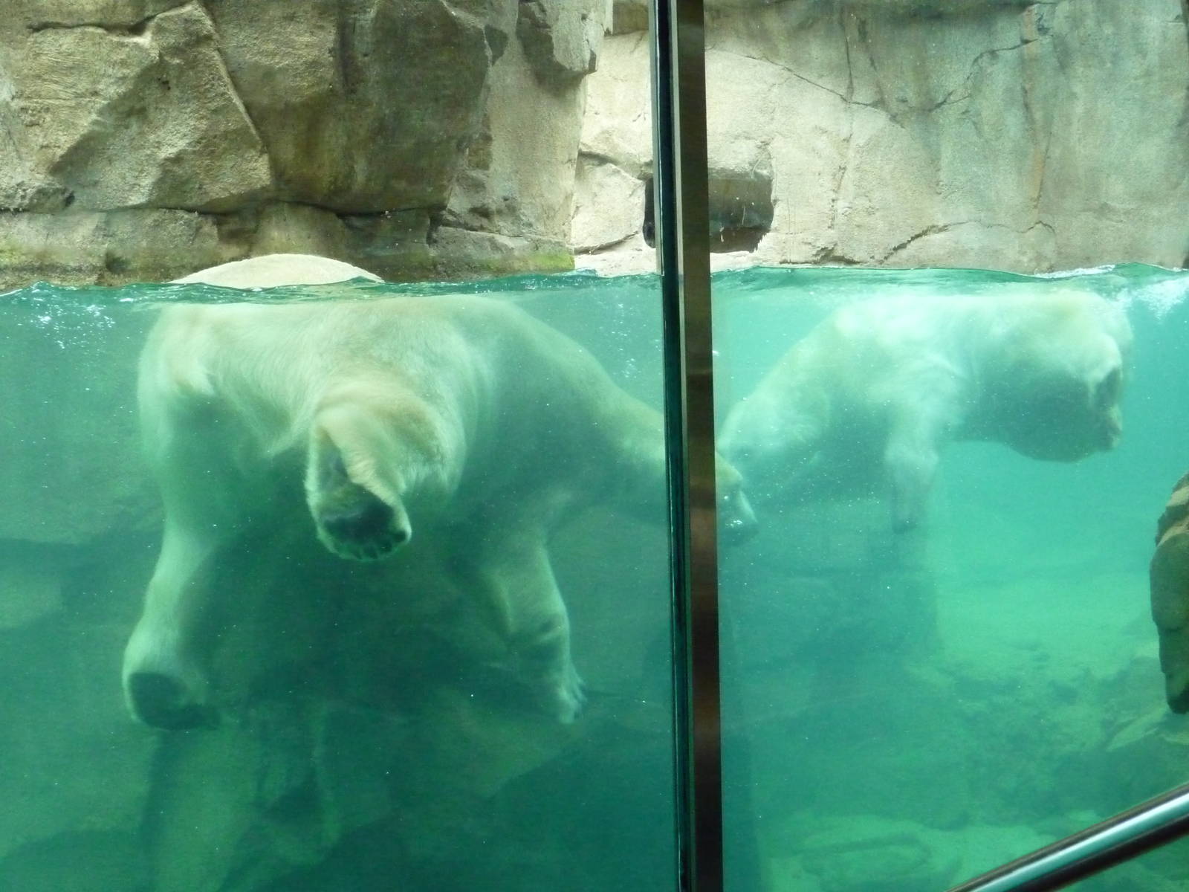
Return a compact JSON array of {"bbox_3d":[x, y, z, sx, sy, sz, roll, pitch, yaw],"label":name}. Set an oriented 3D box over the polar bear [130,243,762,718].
[{"bbox_3d":[-0.270,0.130,5.600,2.120,1.350,0.900,-4,4,-43],"label":"polar bear"}]

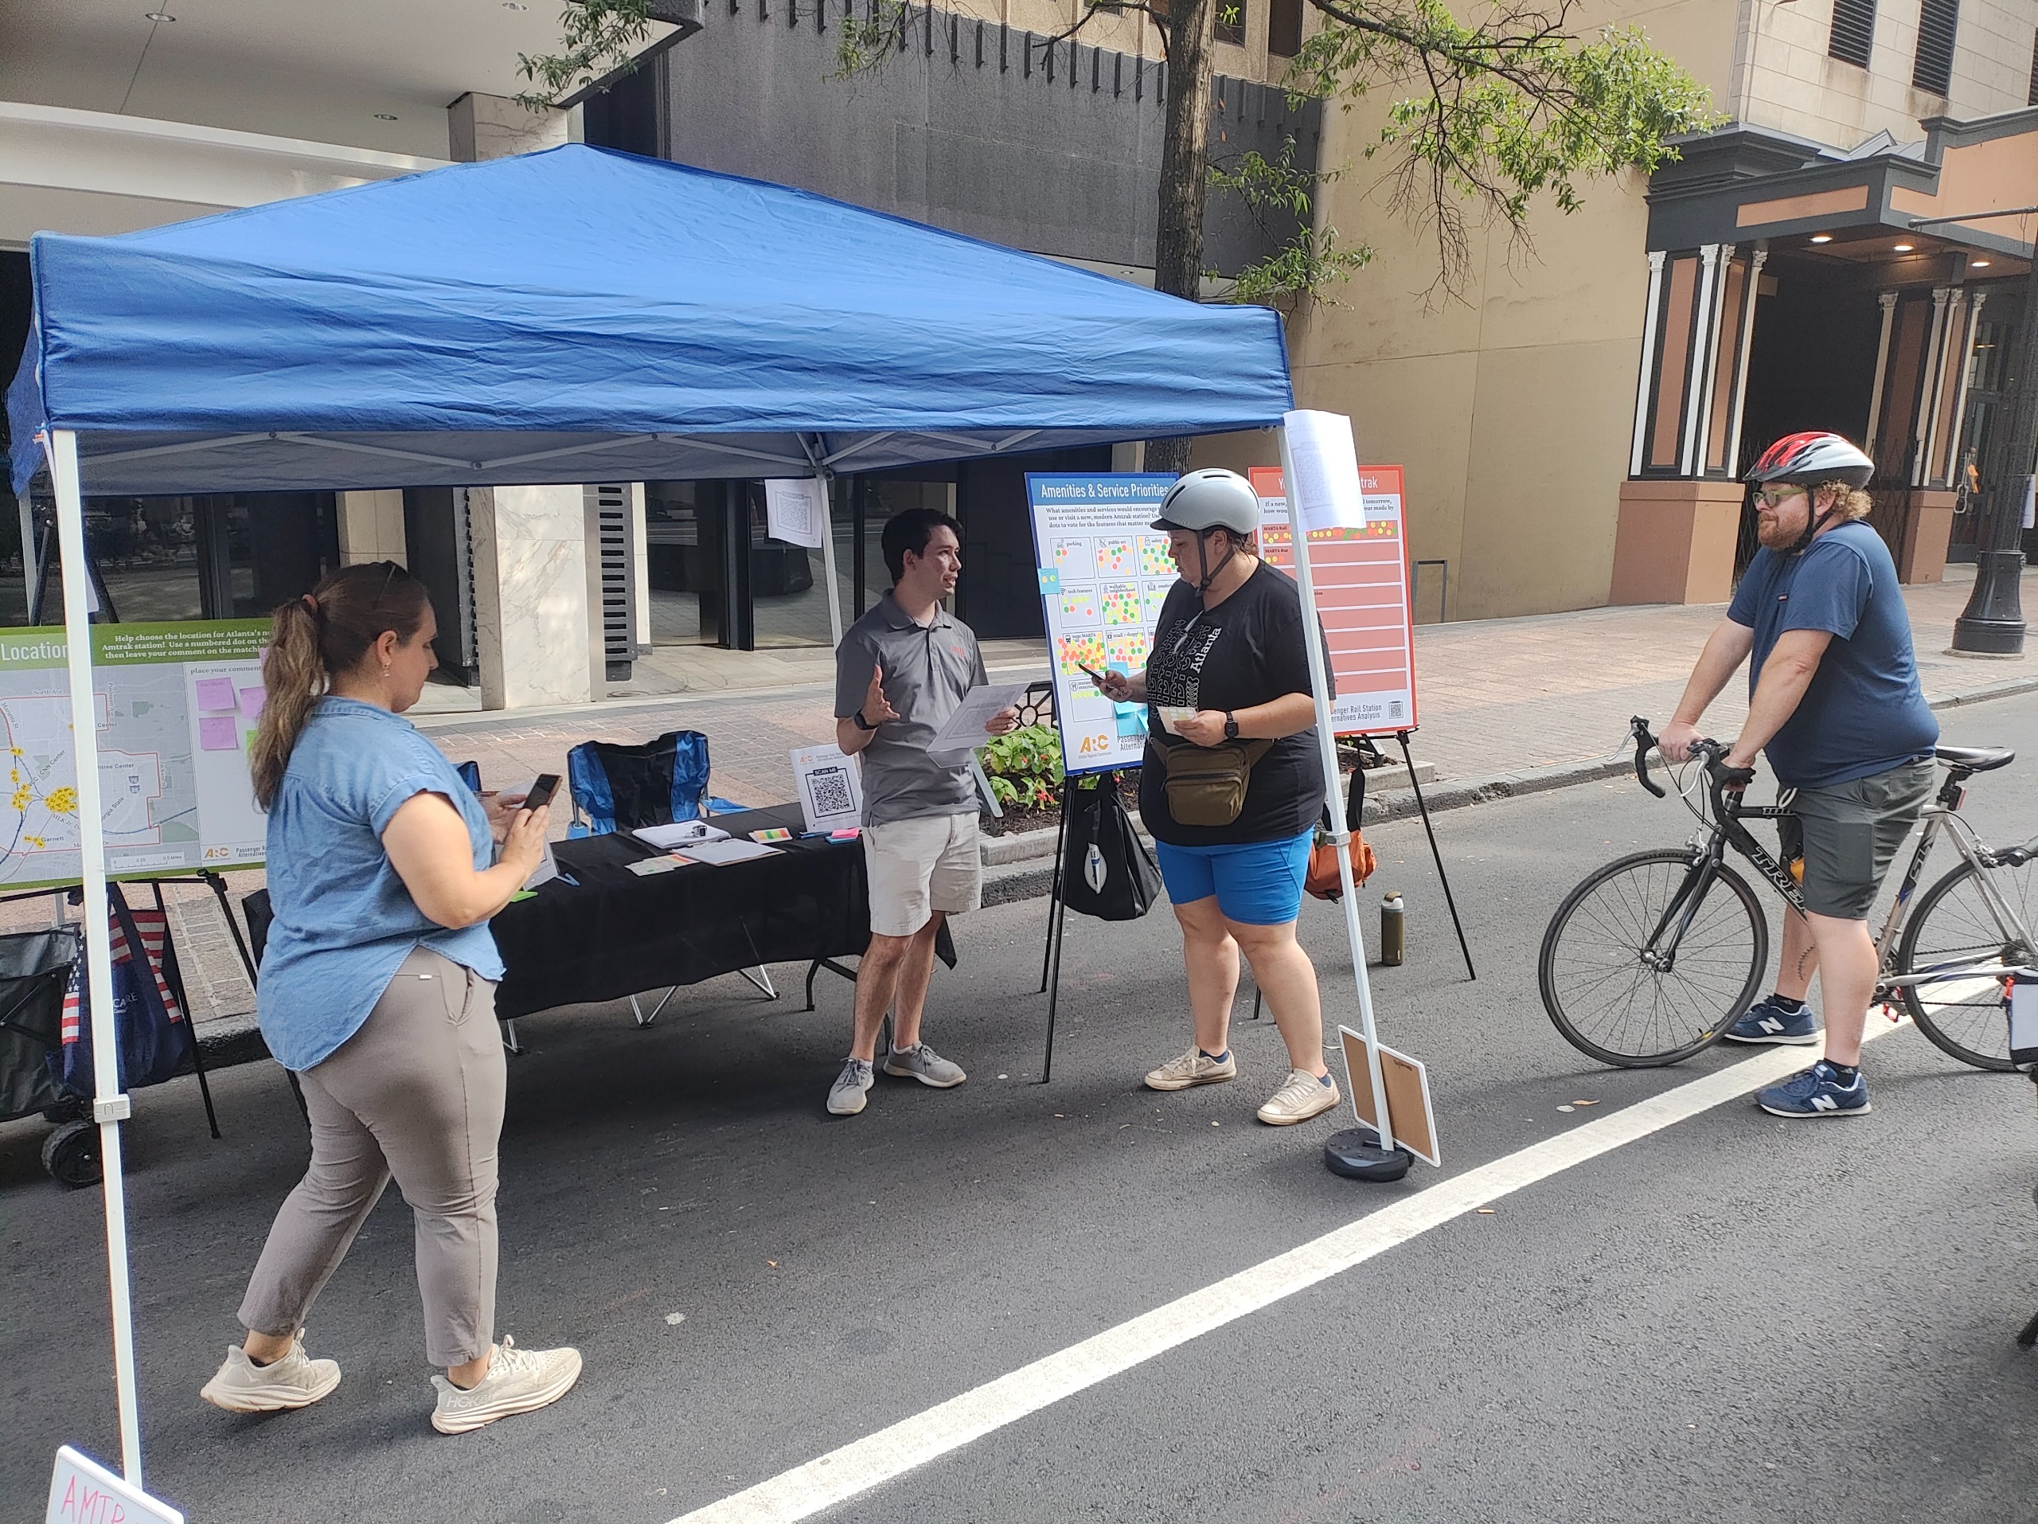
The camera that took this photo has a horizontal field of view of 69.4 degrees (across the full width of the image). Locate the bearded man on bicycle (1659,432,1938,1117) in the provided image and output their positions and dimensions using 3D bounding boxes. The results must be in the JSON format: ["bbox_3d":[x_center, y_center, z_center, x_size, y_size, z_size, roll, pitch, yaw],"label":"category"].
[{"bbox_3d":[2.250,0.019,4.186,0.720,1.860,0.600,1,12,-3],"label":"bearded man on bicycle"}]

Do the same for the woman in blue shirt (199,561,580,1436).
[{"bbox_3d":[-1.165,0.437,2.695,0.710,1.590,0.490,-3,13,-20],"label":"woman in blue shirt"}]

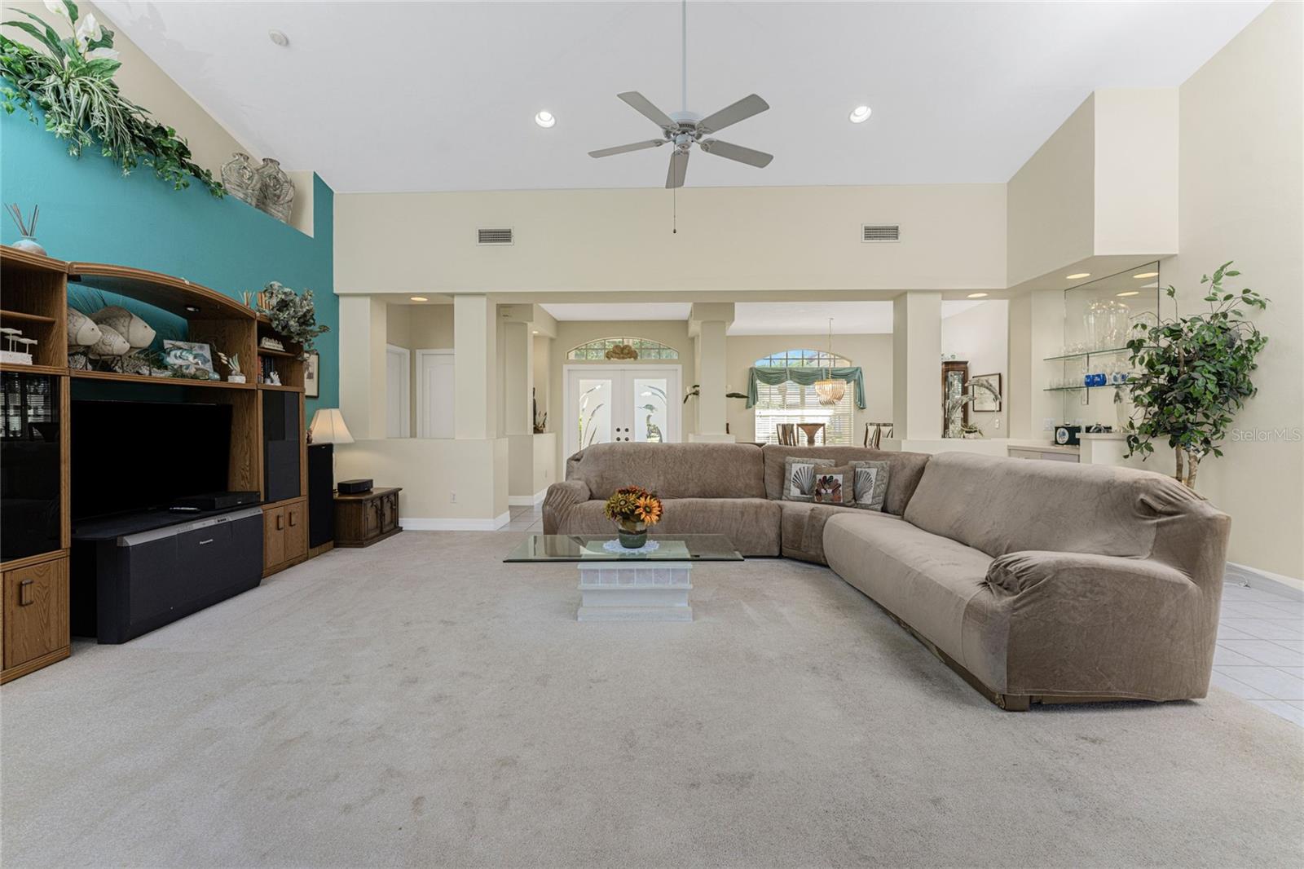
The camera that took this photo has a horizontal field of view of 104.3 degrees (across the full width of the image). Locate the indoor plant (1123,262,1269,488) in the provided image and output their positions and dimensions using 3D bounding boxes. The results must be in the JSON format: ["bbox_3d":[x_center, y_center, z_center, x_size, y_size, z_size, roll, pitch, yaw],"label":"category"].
[{"bbox_3d":[3.550,-0.030,3.330,0.780,2.160,0.750,0,0,1],"label":"indoor plant"}]

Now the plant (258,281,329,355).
[{"bbox_3d":[-2.890,-0.930,4.100,0.480,0.570,0.500,0,0,1],"label":"plant"}]

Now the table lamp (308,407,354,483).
[{"bbox_3d":[-3.210,0.155,5.100,0.400,0.810,0.400,0,0,1],"label":"table lamp"}]

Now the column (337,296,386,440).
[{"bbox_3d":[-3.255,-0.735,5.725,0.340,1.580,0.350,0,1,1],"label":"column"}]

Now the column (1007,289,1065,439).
[{"bbox_3d":[4.178,-0.735,5.515,0.360,1.560,0.360,0,1,1],"label":"column"}]

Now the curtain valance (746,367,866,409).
[{"bbox_3d":[2.968,-0.894,9.750,2.300,0.810,0.170,0,1,1],"label":"curtain valance"}]

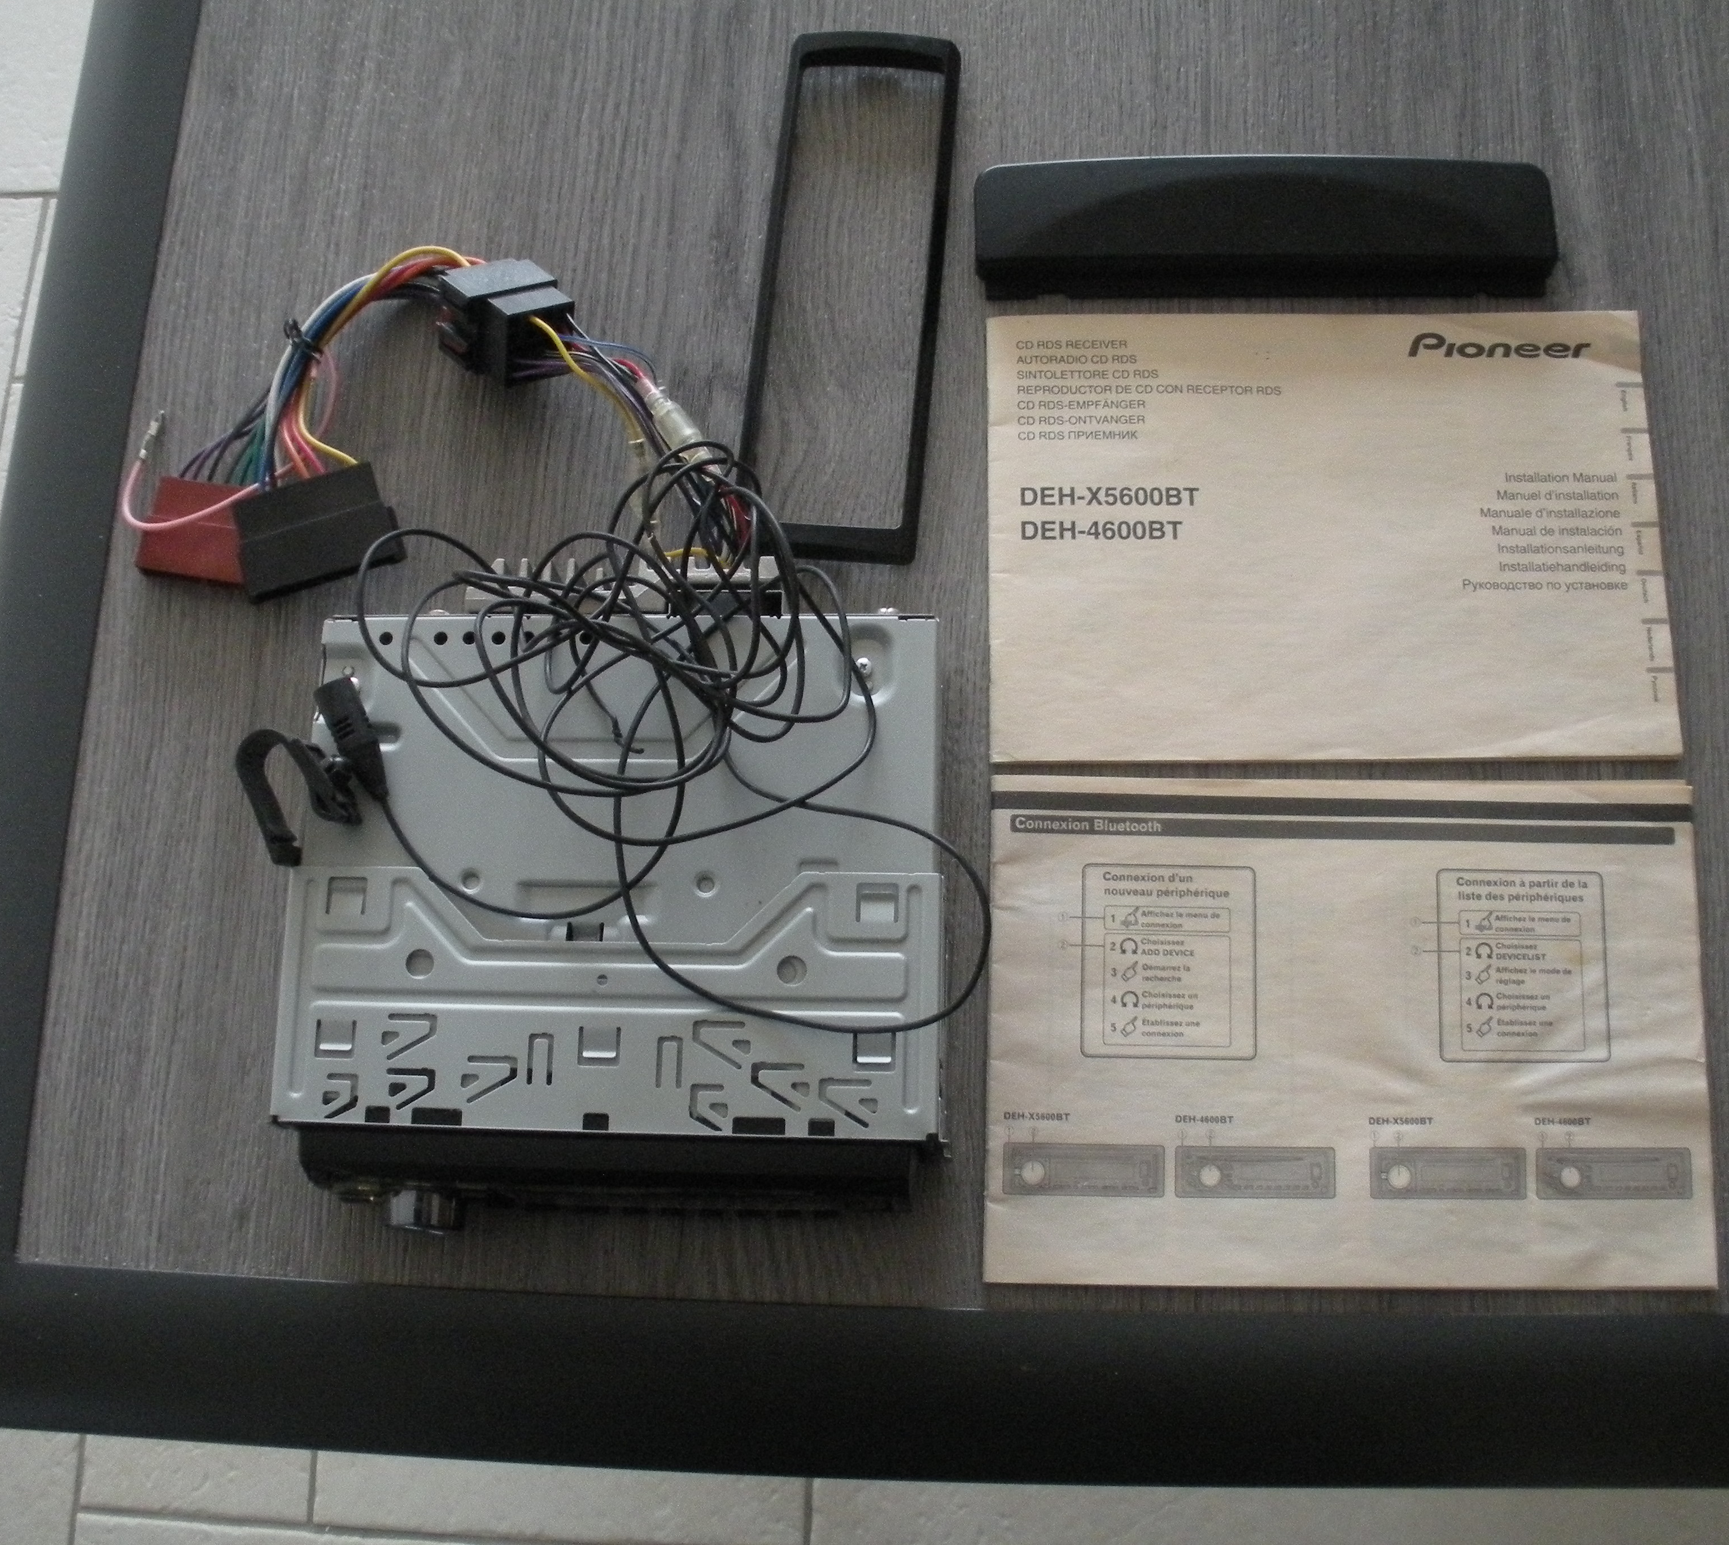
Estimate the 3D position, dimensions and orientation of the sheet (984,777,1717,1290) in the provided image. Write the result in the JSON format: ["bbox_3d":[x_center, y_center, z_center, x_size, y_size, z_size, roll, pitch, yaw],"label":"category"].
[{"bbox_3d":[0.142,0.076,0.618,0.210,0.005,0.148,1,76,2],"label":"sheet"}]

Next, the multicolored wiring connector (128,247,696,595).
[{"bbox_3d":[-0.139,-0.107,0.653,0.191,0.042,0.106,1,76,2],"label":"multicolored wiring connector"}]

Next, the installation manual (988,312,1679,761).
[{"bbox_3d":[0.144,-0.076,0.656,0.210,0.004,0.148,0,76,2],"label":"installation manual"}]

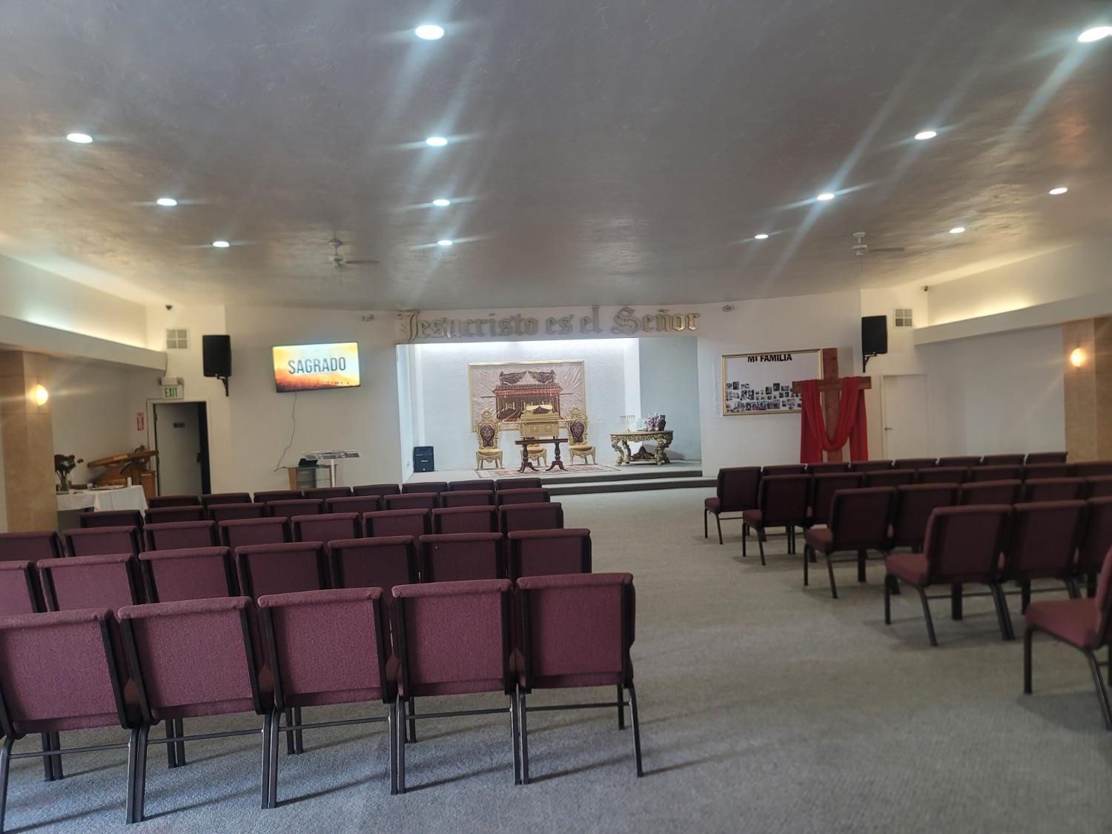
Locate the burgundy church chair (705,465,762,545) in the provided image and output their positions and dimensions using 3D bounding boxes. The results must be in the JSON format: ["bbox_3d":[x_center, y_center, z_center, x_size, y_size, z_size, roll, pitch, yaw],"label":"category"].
[{"bbox_3d":[2.052,0.998,9.274,0.510,0.850,0.666,-2,0,-5],"label":"burgundy church chair"}]

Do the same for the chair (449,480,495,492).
[{"bbox_3d":[-0.931,1.124,9.001,0.510,0.850,0.666,-2,0,-7],"label":"chair"}]

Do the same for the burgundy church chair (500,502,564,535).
[{"bbox_3d":[-0.211,1.080,6.378,0.492,0.840,0.656,-2,0,-7],"label":"burgundy church chair"}]

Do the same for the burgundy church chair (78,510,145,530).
[{"bbox_3d":[-3.840,1.234,7.150,0.501,0.851,0.637,-2,0,-11],"label":"burgundy church chair"}]

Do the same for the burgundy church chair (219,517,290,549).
[{"bbox_3d":[-2.180,1.158,6.017,0.497,0.852,0.638,-2,0,-10],"label":"burgundy church chair"}]

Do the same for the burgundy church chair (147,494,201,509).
[{"bbox_3d":[-3.903,1.239,8.409,0.501,0.851,0.637,-2,0,-10],"label":"burgundy church chair"}]

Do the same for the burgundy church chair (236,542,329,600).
[{"bbox_3d":[-1.563,1.146,4.798,0.510,0.850,0.666,-2,0,-7],"label":"burgundy church chair"}]

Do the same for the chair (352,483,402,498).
[{"bbox_3d":[-1.919,1.160,8.785,0.492,0.840,0.656,-2,0,-8],"label":"chair"}]

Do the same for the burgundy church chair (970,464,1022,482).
[{"bbox_3d":[4.233,0.900,7.974,0.501,0.851,0.637,-2,0,-1],"label":"burgundy church chair"}]

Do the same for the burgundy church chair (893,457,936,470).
[{"bbox_3d":[4.034,0.903,9.303,0.492,0.840,0.656,-2,0,-3],"label":"burgundy church chair"}]

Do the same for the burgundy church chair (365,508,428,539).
[{"bbox_3d":[-1.229,1.138,6.303,0.505,0.862,0.630,-2,0,-10],"label":"burgundy church chair"}]

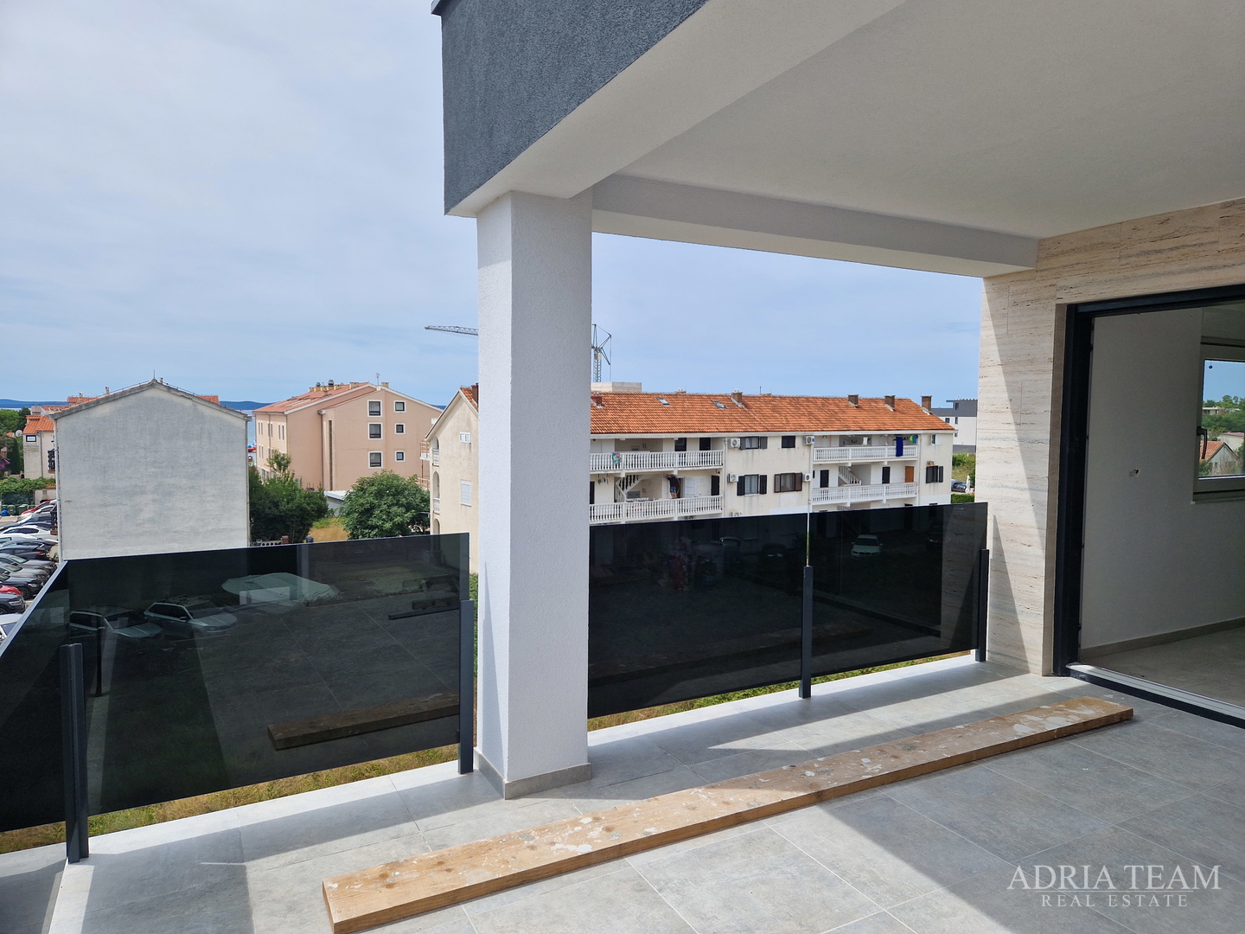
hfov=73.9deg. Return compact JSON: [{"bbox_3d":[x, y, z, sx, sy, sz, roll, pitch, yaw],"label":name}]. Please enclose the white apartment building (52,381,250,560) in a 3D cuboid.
[{"bbox_3d":[-26.769,0.787,47.574,8.705,11.133,14.000,-2,4,-30],"label":"white apartment building"}]

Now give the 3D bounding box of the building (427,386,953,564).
[{"bbox_3d":[7.350,0.063,60.358,41.137,10.979,10.100,-2,5,-33],"label":"building"}]

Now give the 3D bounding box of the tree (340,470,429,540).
[{"bbox_3d":[-16.489,2.954,57.841,6.276,5.447,6.276,0,4,0],"label":"tree"}]

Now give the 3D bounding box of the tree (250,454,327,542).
[{"bbox_3d":[-23.349,2.365,56.801,5.806,6.676,5.806,0,4,0],"label":"tree"}]

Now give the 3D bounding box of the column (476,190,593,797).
[{"bbox_3d":[-0.400,0.124,3.577,0.400,2.447,0.410,-2,4,-29],"label":"column"}]

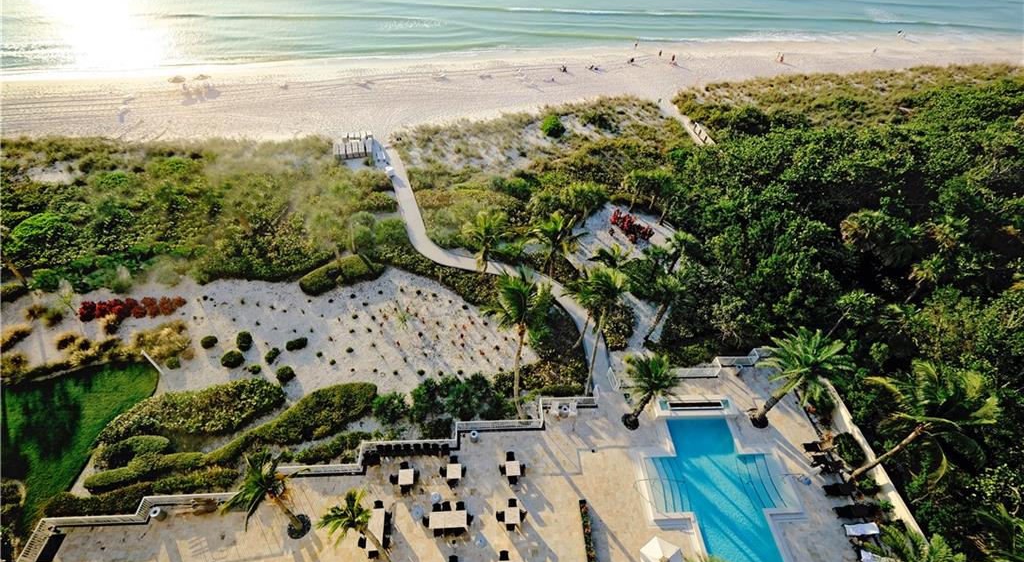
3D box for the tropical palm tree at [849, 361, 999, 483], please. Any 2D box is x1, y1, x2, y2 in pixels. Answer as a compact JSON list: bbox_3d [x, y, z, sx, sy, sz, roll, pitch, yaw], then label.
[{"bbox_3d":[22.617,9.744,24.975,6.200,8.900,6.000,0,45,0],"label":"tropical palm tree"}]

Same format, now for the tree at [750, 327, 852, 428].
[{"bbox_3d":[18.151,7.244,28.040,5.200,8.100,5.100,0,45,0],"label":"tree"}]

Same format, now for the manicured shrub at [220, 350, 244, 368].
[{"bbox_3d":[-22.580,6.380,34.550,1.650,1.150,1.550,0,46,-4],"label":"manicured shrub"}]

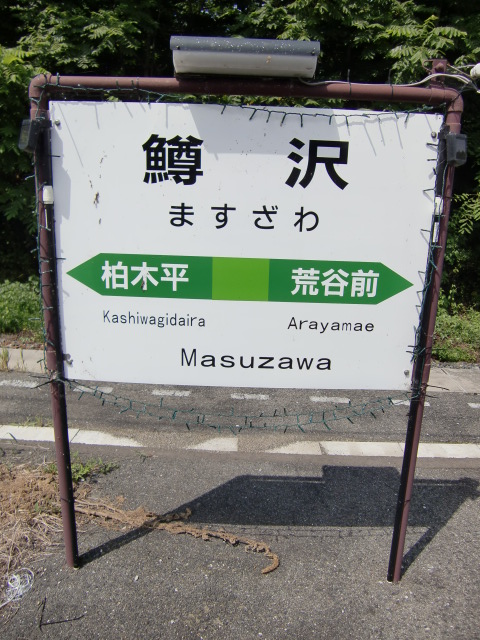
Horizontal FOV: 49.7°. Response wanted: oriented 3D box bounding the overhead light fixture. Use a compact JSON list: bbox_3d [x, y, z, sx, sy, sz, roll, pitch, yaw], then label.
[{"bbox_3d":[0.013,-0.757,1.497,0.412,0.096,0.174,1,16,-1],"label":"overhead light fixture"}]

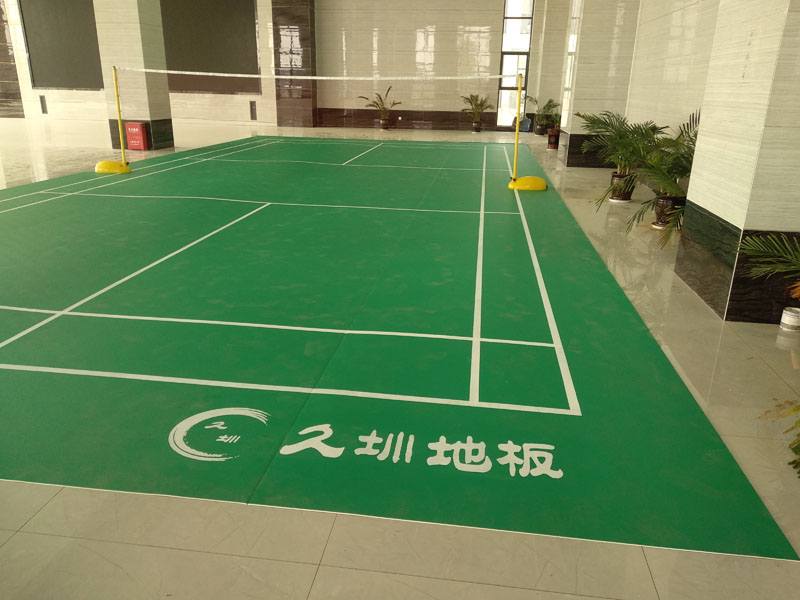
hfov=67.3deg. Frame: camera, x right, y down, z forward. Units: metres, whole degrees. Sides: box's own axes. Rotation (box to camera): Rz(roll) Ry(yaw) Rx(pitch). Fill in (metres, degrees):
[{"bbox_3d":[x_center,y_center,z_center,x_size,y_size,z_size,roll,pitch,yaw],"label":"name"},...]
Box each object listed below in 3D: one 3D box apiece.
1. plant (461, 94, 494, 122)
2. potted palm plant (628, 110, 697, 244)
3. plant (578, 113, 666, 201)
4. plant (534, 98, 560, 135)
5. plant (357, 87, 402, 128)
[{"bbox_3d":[2.554,-6.323,19.900,1.120,0.882,1.000,4,20,7],"label":"plant"},{"bbox_3d":[2.897,-1.372,6.298,1.030,1.220,1.120,4,20,7],"label":"potted palm plant"},{"bbox_3d":[3.005,-1.899,7.937,1.170,1.130,1.120,4,20,7],"label":"plant"},{"bbox_3d":[4.670,-5.839,19.234,0.850,1.128,0.850,4,20,7],"label":"plant"},{"bbox_3d":[-0.642,-6.458,20.305,1.420,1.395,1.150,4,20,7],"label":"plant"}]

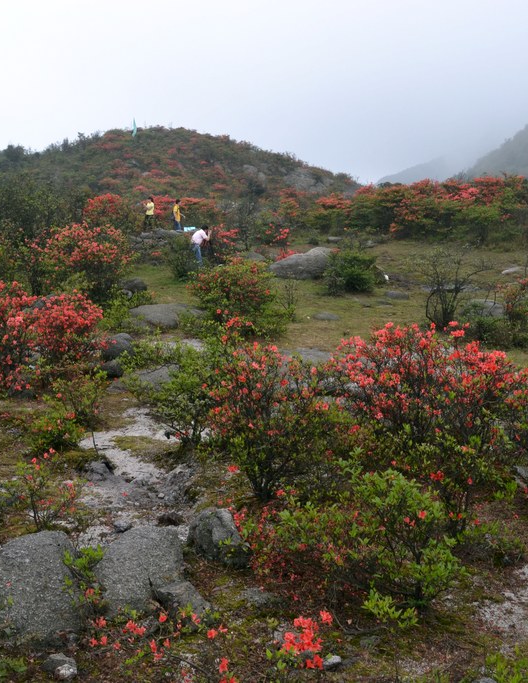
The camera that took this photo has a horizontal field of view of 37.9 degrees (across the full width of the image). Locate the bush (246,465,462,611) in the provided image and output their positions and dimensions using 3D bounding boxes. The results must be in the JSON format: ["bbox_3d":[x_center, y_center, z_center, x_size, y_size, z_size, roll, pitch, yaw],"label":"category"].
[{"bbox_3d":[0.418,0.906,3.550,0.970,0.620,0.750,1,5,7],"label":"bush"}]

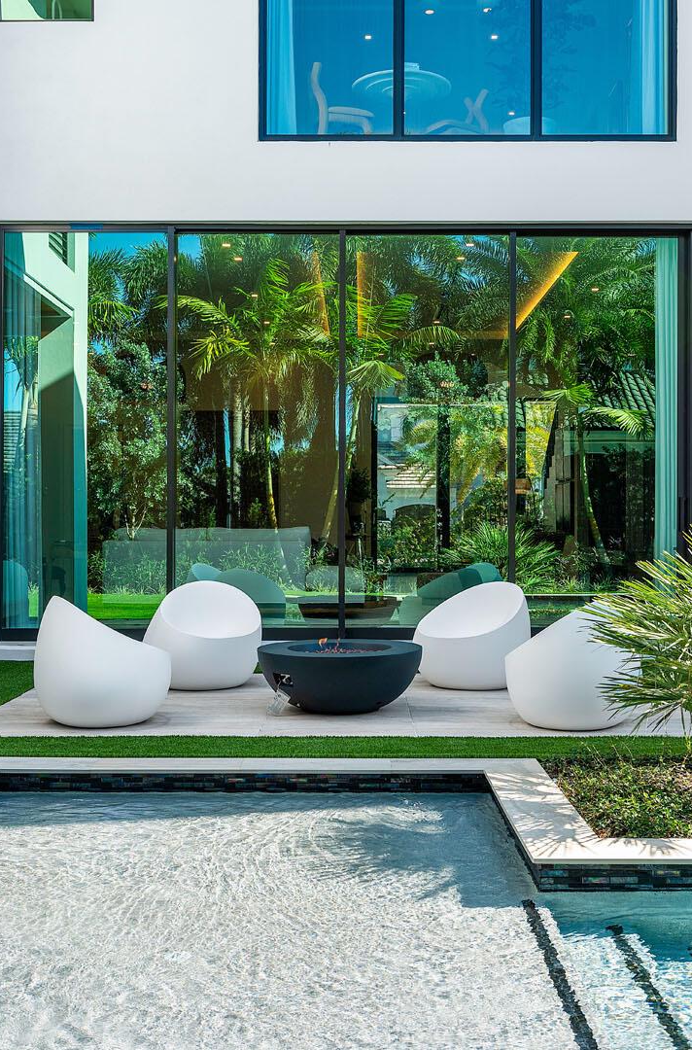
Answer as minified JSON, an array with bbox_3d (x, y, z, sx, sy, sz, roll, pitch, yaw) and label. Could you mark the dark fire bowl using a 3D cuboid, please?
[{"bbox_3d":[-0.035,0.982,7.563,1.060,0.390,1.060,0,0,0],"label":"dark fire bowl"}]

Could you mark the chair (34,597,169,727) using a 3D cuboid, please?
[{"bbox_3d":[-1.458,0.782,7.104,0.820,0.790,0.830,0,0,-18],"label":"chair"}]

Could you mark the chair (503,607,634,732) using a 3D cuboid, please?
[{"bbox_3d":[1.353,0.782,7.026,0.820,0.790,0.830,0,0,30],"label":"chair"}]

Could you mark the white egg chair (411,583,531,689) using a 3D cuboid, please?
[{"bbox_3d":[0.936,0.777,8.538,0.830,0.790,0.820,0,0,42],"label":"white egg chair"}]

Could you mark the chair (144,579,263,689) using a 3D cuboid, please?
[{"bbox_3d":[-1.016,0.777,8.631,0.830,0.790,0.820,0,0,-26],"label":"chair"}]

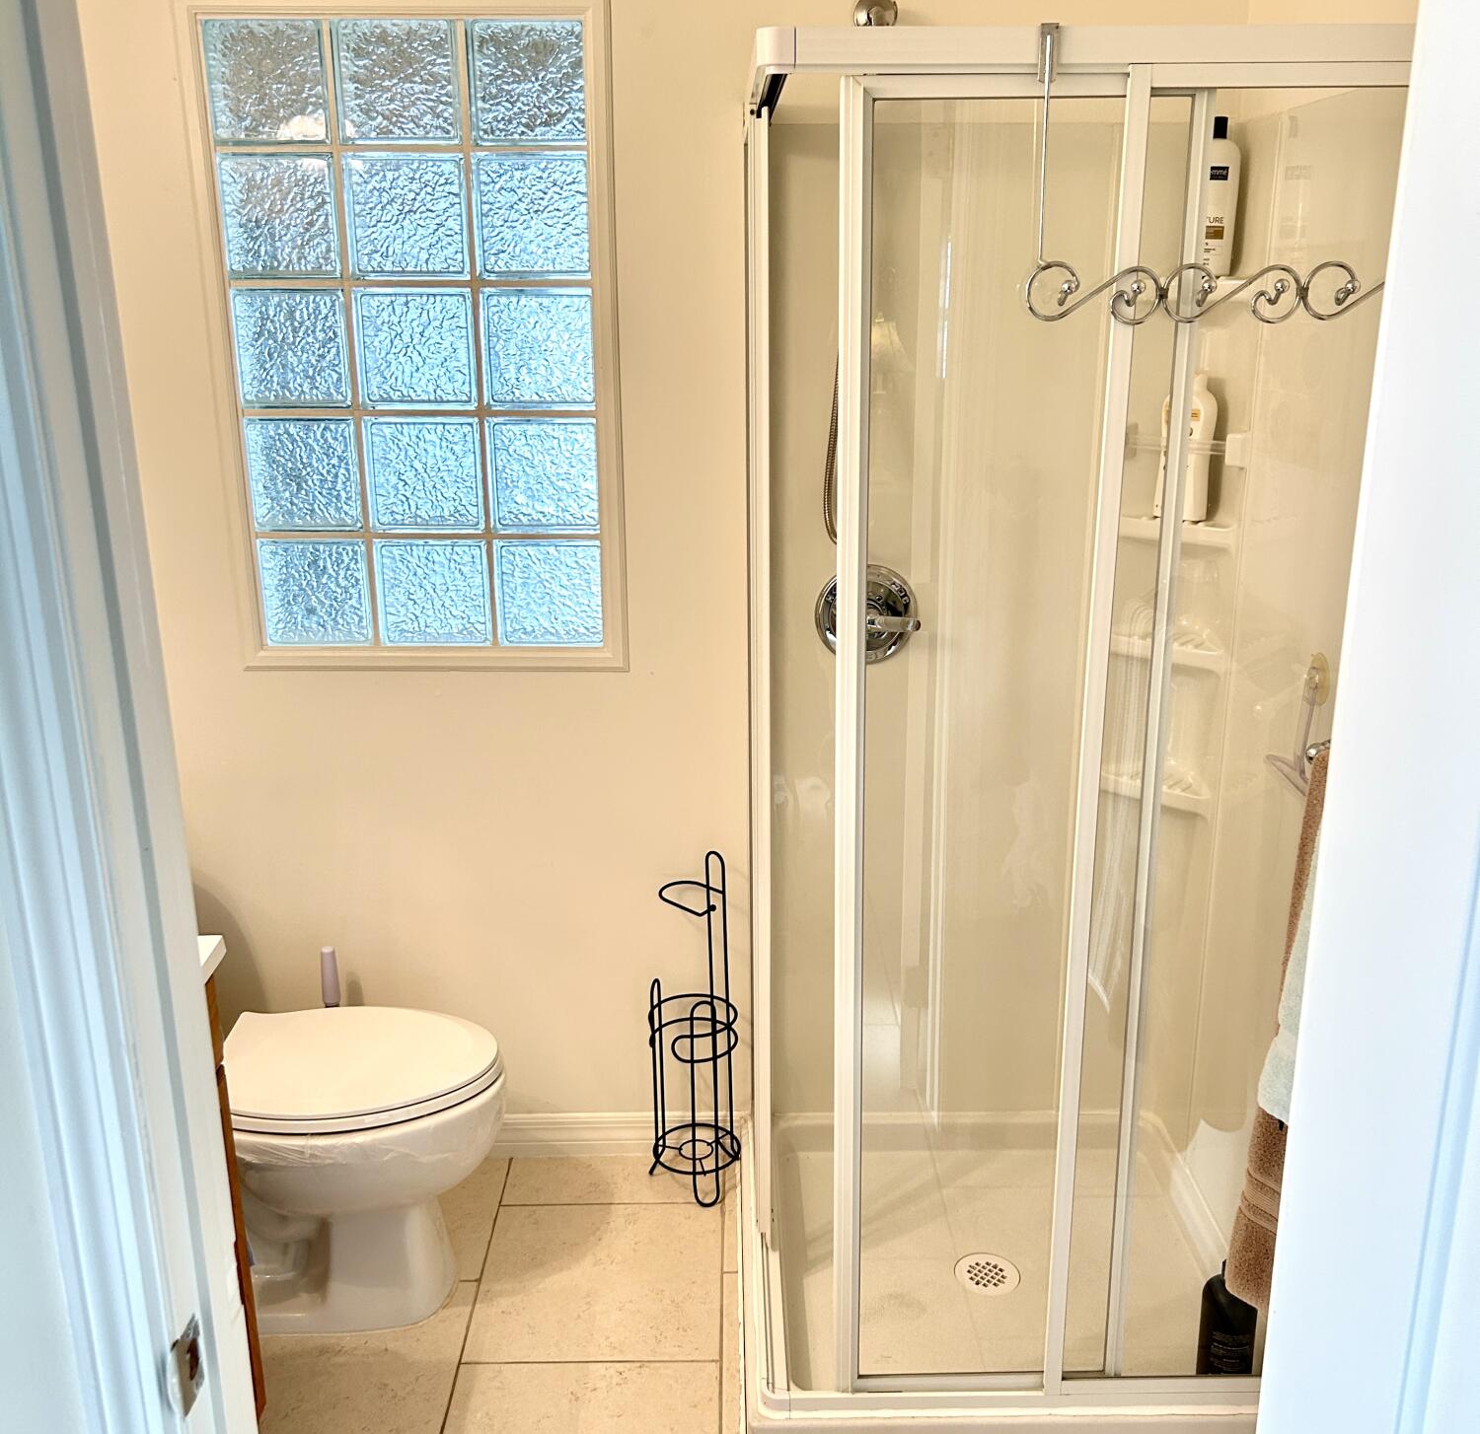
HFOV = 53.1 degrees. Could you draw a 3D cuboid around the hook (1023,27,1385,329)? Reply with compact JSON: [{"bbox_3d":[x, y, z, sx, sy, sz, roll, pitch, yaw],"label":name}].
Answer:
[{"bbox_3d":[0.544,-0.590,1.614,0.465,0.310,0.085,-1,16,0],"label":"hook"}]

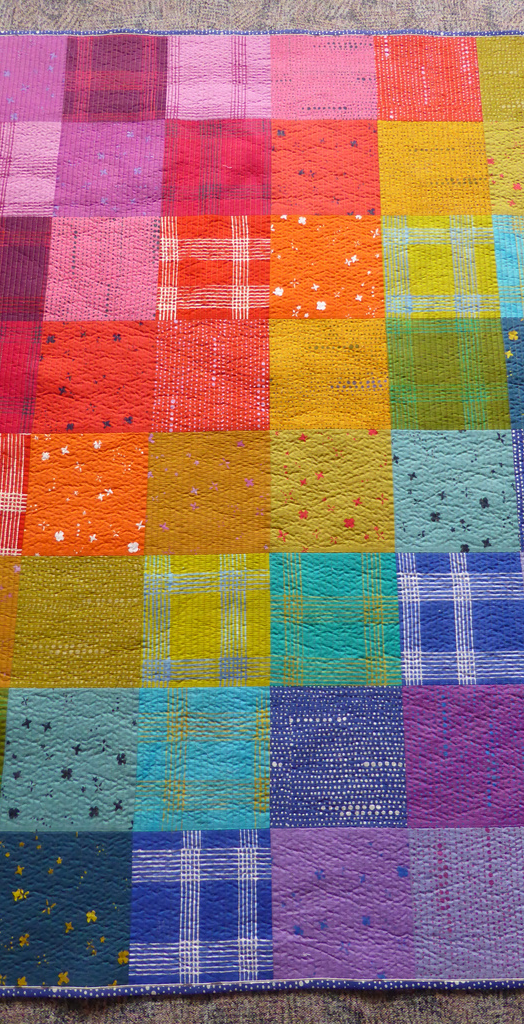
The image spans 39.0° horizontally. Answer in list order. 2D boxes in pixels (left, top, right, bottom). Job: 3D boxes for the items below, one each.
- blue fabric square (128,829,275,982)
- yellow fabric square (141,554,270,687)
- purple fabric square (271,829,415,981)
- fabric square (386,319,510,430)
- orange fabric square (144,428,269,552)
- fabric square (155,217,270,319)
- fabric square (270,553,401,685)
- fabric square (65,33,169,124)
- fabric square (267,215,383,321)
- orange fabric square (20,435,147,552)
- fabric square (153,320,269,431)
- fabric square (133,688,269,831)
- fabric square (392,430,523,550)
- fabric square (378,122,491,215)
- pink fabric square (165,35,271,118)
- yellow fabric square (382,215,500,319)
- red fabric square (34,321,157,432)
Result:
[{"bbox_3d":[-0.101,0.657,1.241,0.235,0.010,0.234,0,76,1],"label":"blue fabric square"},{"bbox_3d":[-0.102,0.197,1.360,0.235,0.010,0.242,0,76,1],"label":"yellow fabric square"},{"bbox_3d":[0.134,0.655,1.243,0.235,0.012,0.230,0,75,0],"label":"purple fabric square"},{"bbox_3d":[0.369,-0.274,1.475,0.233,0.010,0.240,0,76,1],"label":"fabric square"},{"bbox_3d":[-0.102,-0.037,1.425,0.235,0.012,0.245,0,75,0],"label":"orange fabric square"},{"bbox_3d":[-0.087,-0.449,1.361,0.205,0.010,0.215,0,75,1],"label":"fabric square"},{"bbox_3d":[0.119,0.172,1.198,0.211,0.010,0.214,0,75,1],"label":"fabric square"},{"bbox_3d":[-0.308,-0.913,1.556,0.217,0.012,0.220,0,76,0],"label":"fabric square"},{"bbox_3d":[0.120,-0.449,1.359,0.208,0.010,0.214,0,75,1],"label":"fabric square"},{"bbox_3d":[-0.314,-0.036,1.335,0.220,0.012,0.227,0,76,0],"label":"orange fabric square"},{"bbox_3d":[-0.101,-0.273,1.487,0.233,0.012,0.244,0,75,0],"label":"fabric square"},{"bbox_3d":[-0.097,0.406,1.223,0.221,0.012,0.225,0,76,0],"label":"fabric square"},{"bbox_3d":[0.369,-0.041,1.415,0.233,0.010,0.242,0,76,1],"label":"fabric square"},{"bbox_3d":[0.349,-0.700,1.502,0.221,0.012,0.224,0,76,0],"label":"fabric square"},{"bbox_3d":[-0.097,-0.974,1.663,0.234,0.010,0.234,0,76,1],"label":"pink fabric square"},{"bbox_3d":[0.369,-0.507,1.535,0.234,0.010,0.242,0,76,1],"label":"yellow fabric square"},{"bbox_3d":[-0.334,-0.271,1.488,0.233,0.012,0.244,0,75,0],"label":"red fabric square"}]

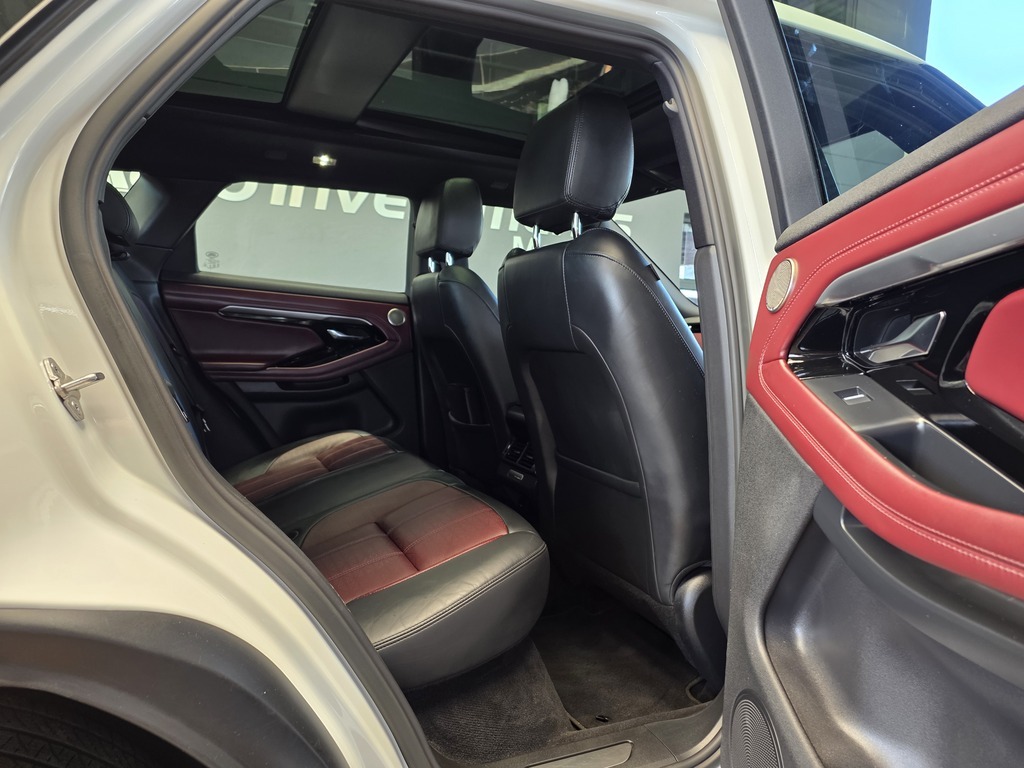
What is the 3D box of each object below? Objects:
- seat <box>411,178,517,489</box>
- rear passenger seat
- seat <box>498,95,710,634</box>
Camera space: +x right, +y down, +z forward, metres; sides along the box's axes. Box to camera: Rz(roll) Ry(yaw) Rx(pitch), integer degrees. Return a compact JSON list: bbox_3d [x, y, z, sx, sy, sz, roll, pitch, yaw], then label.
[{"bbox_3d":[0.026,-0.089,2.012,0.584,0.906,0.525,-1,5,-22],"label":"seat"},{"bbox_3d":[-0.545,-0.056,1.387,0.822,0.832,1.267,-1,5,-22],"label":"rear passenger seat"},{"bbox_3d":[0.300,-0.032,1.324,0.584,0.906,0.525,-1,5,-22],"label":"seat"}]

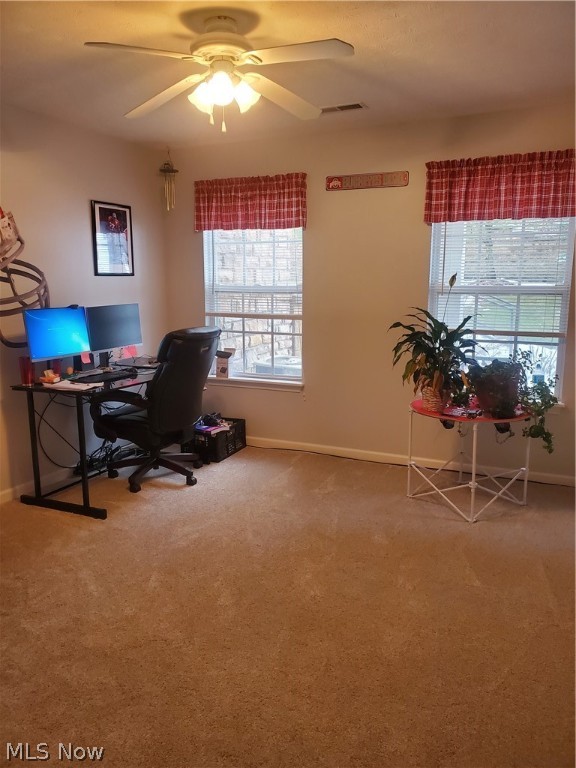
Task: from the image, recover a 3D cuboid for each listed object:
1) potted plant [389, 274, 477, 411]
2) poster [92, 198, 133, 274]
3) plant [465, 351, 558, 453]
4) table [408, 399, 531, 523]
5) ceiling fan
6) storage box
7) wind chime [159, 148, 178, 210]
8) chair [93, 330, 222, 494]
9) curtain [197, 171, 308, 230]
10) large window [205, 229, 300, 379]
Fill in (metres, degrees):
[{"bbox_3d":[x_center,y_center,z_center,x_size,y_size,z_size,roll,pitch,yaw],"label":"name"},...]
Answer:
[{"bbox_3d":[0.911,-0.248,3.571,0.520,0.850,0.500,2,11,15],"label":"potted plant"},{"bbox_3d":[-1.350,-1.120,4.490,0.025,0.550,0.450,4,12,24],"label":"poster"},{"bbox_3d":[1.320,0.093,3.454,0.510,0.600,0.420,2,11,15],"label":"plant"},{"bbox_3d":[1.157,0.458,3.700,0.730,0.607,0.730,2,11,12],"label":"table"},{"bbox_3d":[-0.280,-1.308,2.446,1.210,0.436,1.210,10,15,43],"label":"ceiling fan"},{"bbox_3d":[-0.615,0.449,4.817,0.360,0.245,0.470,4,12,24],"label":"storage box"},{"bbox_3d":[-0.991,-1.686,4.770,0.155,0.475,0.155,-3,11,-11],"label":"wind chime"},{"bbox_3d":[-0.893,0.149,4.094,0.740,1.106,0.660,6,13,32],"label":"chair"},{"bbox_3d":[-0.311,-1.429,4.558,0.990,0.400,0.090,4,12,24],"label":"curtain"},{"bbox_3d":[-0.276,-0.703,4.765,0.900,1.353,0.120,4,12,24],"label":"large window"}]

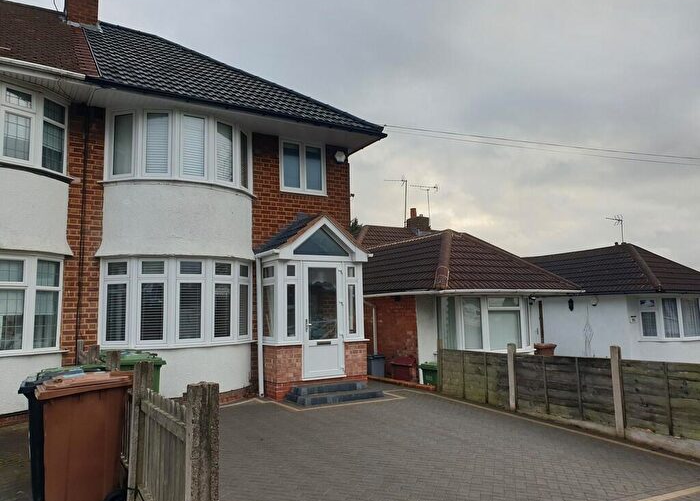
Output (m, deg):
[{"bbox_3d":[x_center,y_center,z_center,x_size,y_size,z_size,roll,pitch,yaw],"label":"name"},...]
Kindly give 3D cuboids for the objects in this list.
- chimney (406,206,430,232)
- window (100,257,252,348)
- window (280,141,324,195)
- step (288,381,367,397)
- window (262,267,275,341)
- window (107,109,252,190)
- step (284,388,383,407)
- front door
[{"bbox_3d":[3.032,-1.292,23.303,0.720,1.162,0.620,3,-8,-31],"label":"chimney"},{"bbox_3d":[-2.779,0.881,8.905,2.578,1.461,0.631,3,-8,-31],"label":"window"},{"bbox_3d":[-0.939,-1.689,10.734,1.050,1.101,0.120,3,-8,-31],"label":"window"},{"bbox_3d":[-0.343,2.502,9.597,1.272,0.125,0.340,3,-8,-31],"label":"step"},{"bbox_3d":[-1.436,0.957,9.739,0.090,1.424,0.438,3,-8,-31],"label":"window"},{"bbox_3d":[-2.816,-1.709,9.191,2.571,1.200,0.706,3,-8,-31],"label":"window"},{"bbox_3d":[-0.230,2.608,9.448,1.563,0.125,0.665,3,-8,-31],"label":"step"},{"bbox_3d":[-0.481,1.300,9.924,0.901,2.174,0.100,3,-8,-31],"label":"front door"}]

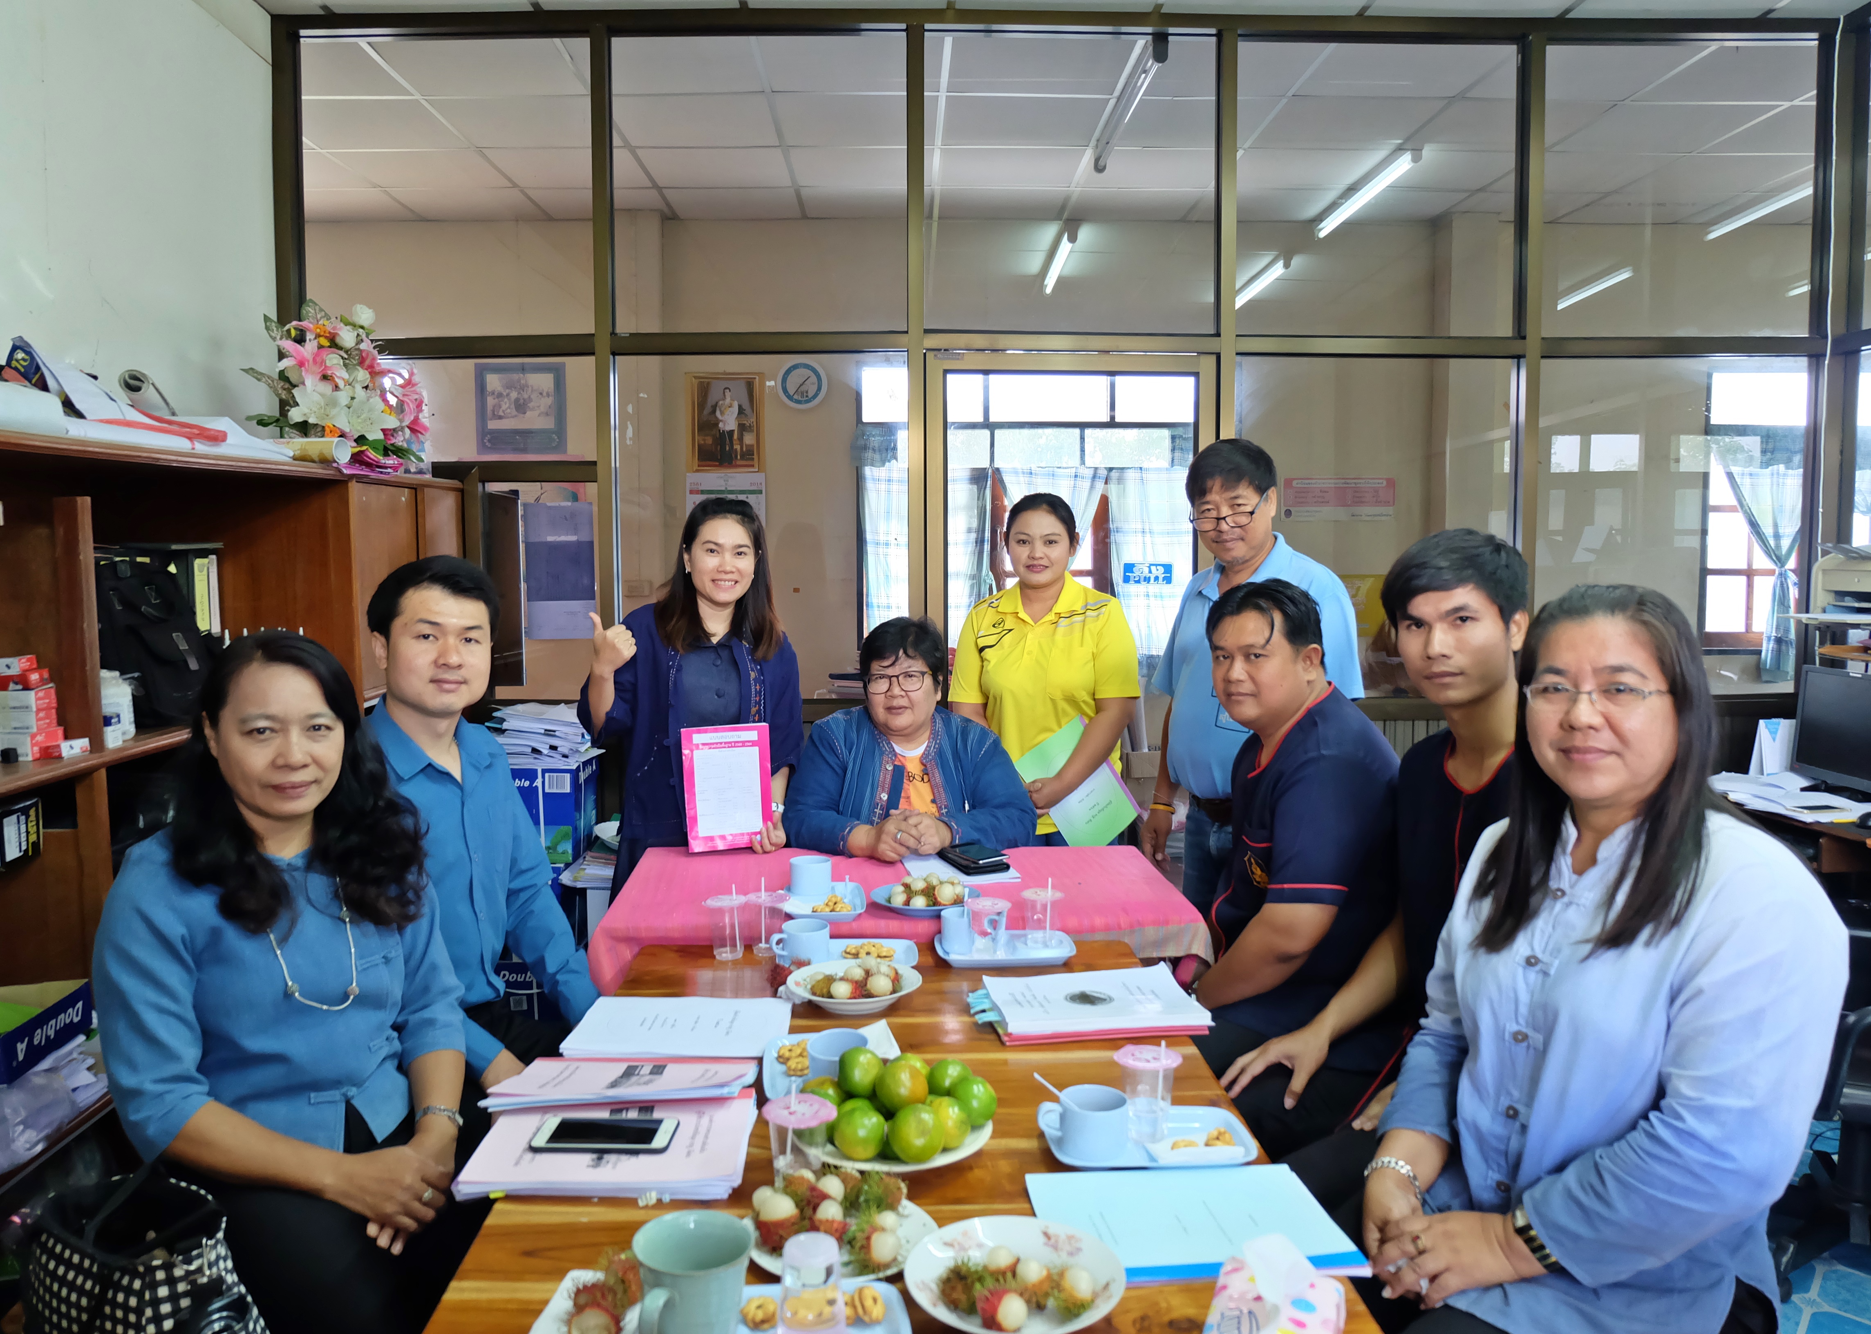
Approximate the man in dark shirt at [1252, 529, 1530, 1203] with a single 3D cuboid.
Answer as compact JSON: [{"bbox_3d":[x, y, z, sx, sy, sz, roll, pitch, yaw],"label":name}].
[{"bbox_3d":[0.602,0.530,1.825,0.700,1.430,0.520,-4,6,-37],"label":"man in dark shirt"}]

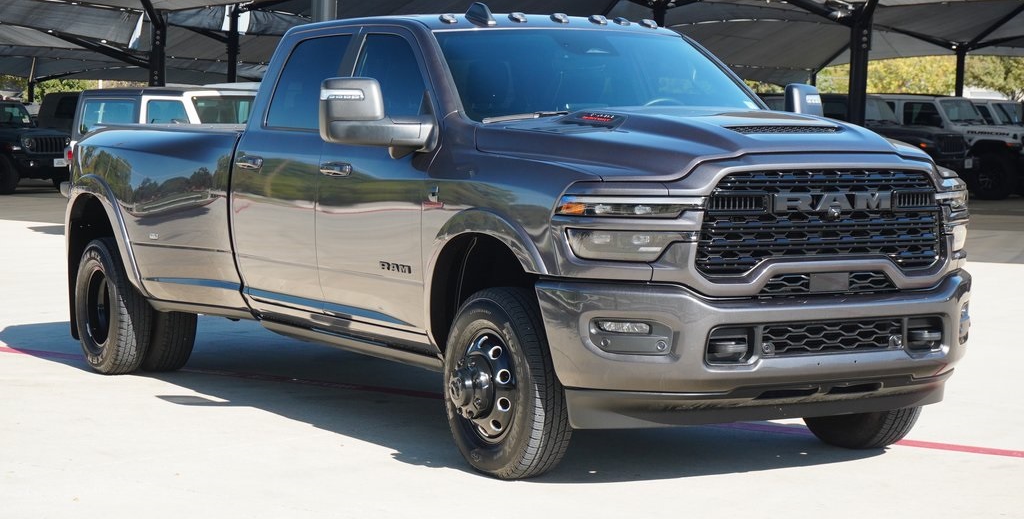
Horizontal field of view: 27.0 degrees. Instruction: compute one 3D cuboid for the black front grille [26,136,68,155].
[{"bbox_3d":[-9.228,-2.262,42.300,0.140,0.400,1.200,4,5,38],"label":"black front grille"}]

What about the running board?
[{"bbox_3d":[-0.738,0.396,9.978,0.140,0.090,1.980,-2,4,-29],"label":"running board"}]

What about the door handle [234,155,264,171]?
[{"bbox_3d":[-1.332,-0.491,10.829,0.060,0.062,0.255,-2,4,-29],"label":"door handle"}]

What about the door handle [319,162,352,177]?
[{"bbox_3d":[-0.817,-0.420,9.911,0.060,0.062,0.255,-2,4,-29],"label":"door handle"}]

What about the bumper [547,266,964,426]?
[{"bbox_3d":[1.143,0.349,8.661,2.070,0.570,0.610,-2,4,-30],"label":"bumper"}]

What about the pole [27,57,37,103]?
[{"bbox_3d":[-18.047,-5.582,80.120,0.280,3.860,0.280,0,4,0],"label":"pole"}]

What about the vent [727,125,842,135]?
[{"bbox_3d":[1.107,-0.531,8.680,0.580,0.060,0.140,-2,4,-30],"label":"vent"}]

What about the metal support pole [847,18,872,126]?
[{"bbox_3d":[5.348,-2.164,33.098,0.290,3.172,0.290,2,4,0],"label":"metal support pole"}]

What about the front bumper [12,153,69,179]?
[{"bbox_3d":[-9.089,-1.846,42.300,0.500,0.460,1.720,4,5,42],"label":"front bumper"}]

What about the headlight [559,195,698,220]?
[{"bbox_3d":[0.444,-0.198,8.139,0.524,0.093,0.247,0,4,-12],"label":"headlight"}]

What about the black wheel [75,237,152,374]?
[{"bbox_3d":[-2.333,0.275,12.489,0.250,0.790,0.800,-2,4,-30],"label":"black wheel"}]

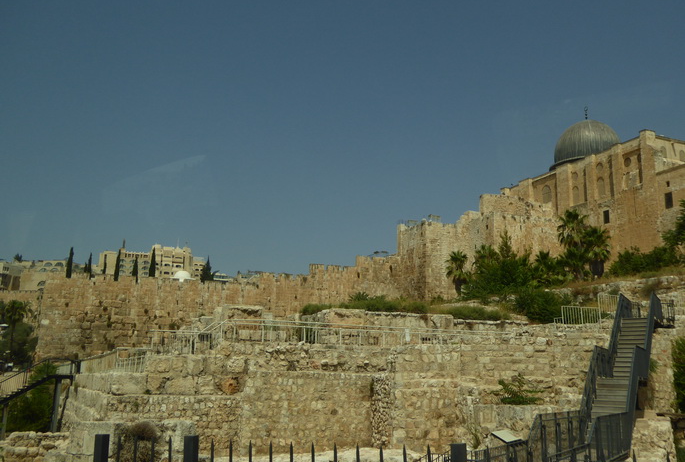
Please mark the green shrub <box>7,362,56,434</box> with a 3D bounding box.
[{"bbox_3d":[-16.665,8.947,37.000,2.800,3.800,2.500,0,-11,0],"label":"green shrub"}]

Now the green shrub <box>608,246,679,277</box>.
[{"bbox_3d":[25.203,2.554,58.000,5.900,2.400,3.200,0,-11,0],"label":"green shrub"}]

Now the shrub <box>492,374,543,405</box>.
[{"bbox_3d":[6.569,5.949,26.000,1.900,1.100,1.300,0,-11,0],"label":"shrub"}]

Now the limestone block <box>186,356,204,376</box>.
[{"bbox_3d":[-6.036,5.554,28.500,0.740,0.780,0.650,0,-11,0],"label":"limestone block"}]

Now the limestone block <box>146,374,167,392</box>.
[{"bbox_3d":[-7.579,6.251,28.300,0.740,0.740,0.650,0,-11,0],"label":"limestone block"}]

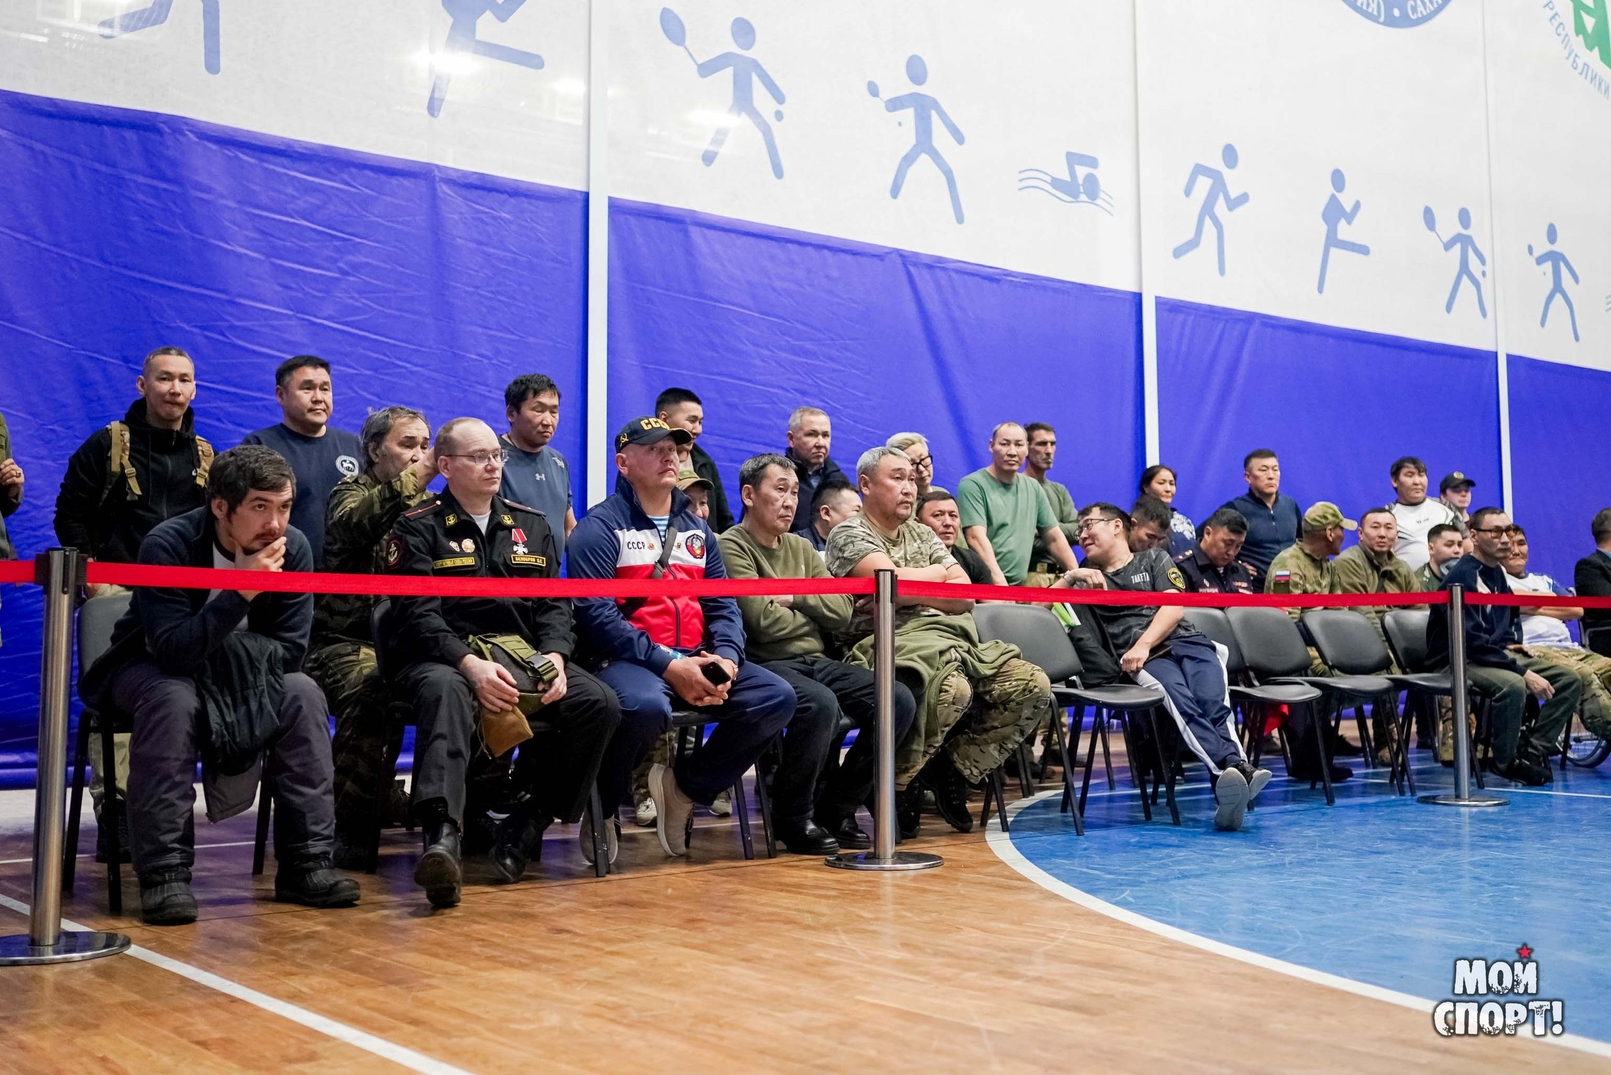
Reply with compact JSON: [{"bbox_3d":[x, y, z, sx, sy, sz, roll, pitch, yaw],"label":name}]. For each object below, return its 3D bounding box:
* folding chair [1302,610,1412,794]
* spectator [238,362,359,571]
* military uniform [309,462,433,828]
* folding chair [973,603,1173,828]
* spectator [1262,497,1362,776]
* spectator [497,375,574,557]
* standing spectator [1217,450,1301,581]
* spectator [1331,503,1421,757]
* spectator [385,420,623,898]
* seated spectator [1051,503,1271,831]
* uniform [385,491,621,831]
[{"bbox_3d":[2.543,0.727,6.985,0.530,0.810,0.570,2,-5,-33],"label":"folding chair"},{"bbox_3d":[-1.833,0.197,5.697,0.520,1.740,0.340,2,-4,-31],"label":"spectator"},{"bbox_3d":[-1.438,0.346,5.149,0.580,1.170,0.720,2,-5,-34],"label":"military uniform"},{"bbox_3d":[1.014,0.660,5.858,0.520,0.820,0.570,2,-5,-36],"label":"folding chair"},{"bbox_3d":[2.595,0.494,8.022,0.720,1.410,0.540,-3,-5,36],"label":"spectator"},{"bbox_3d":[-1.087,0.224,6.235,0.520,1.750,0.330,2,-5,-34],"label":"spectator"},{"bbox_3d":[2.569,0.380,8.858,0.540,1.750,0.340,1,-4,-24],"label":"standing spectator"},{"bbox_3d":[3.172,0.538,8.670,0.570,1.400,0.750,0,-4,-14],"label":"spectator"},{"bbox_3d":[-0.908,0.305,4.646,0.600,1.380,0.850,2,-5,-33],"label":"spectator"},{"bbox_3d":[1.363,0.465,6.052,0.760,1.230,0.950,1,-4,-24],"label":"seated spectator"},{"bbox_3d":[-0.914,0.347,4.638,0.680,1.000,0.700,2,-5,-31],"label":"uniform"}]

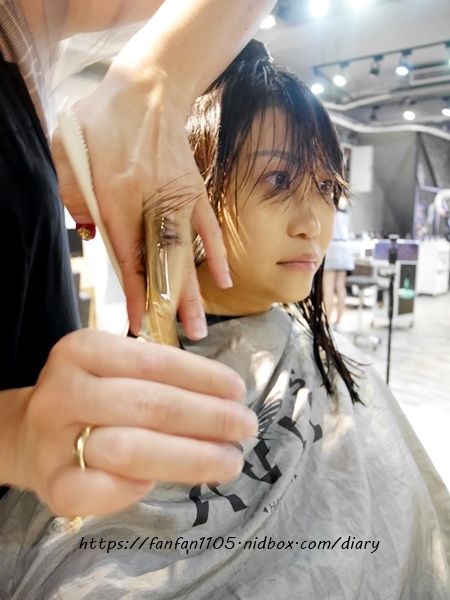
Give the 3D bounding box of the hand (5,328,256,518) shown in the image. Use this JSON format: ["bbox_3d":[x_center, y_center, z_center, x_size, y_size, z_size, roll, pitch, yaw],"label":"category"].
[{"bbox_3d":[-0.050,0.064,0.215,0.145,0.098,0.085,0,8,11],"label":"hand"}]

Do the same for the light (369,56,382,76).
[{"bbox_3d":[1.538,-2.385,4.250,0.130,0.210,0.140,2,8,19],"label":"light"}]

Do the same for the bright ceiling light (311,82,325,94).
[{"bbox_3d":[1.001,-2.293,4.500,0.140,0.150,0.140,2,8,19],"label":"bright ceiling light"}]

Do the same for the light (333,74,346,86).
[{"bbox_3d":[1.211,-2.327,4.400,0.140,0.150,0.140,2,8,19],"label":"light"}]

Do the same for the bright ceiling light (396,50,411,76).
[{"bbox_3d":[1.759,-2.331,4.100,0.140,0.250,0.140,2,8,19],"label":"bright ceiling light"}]

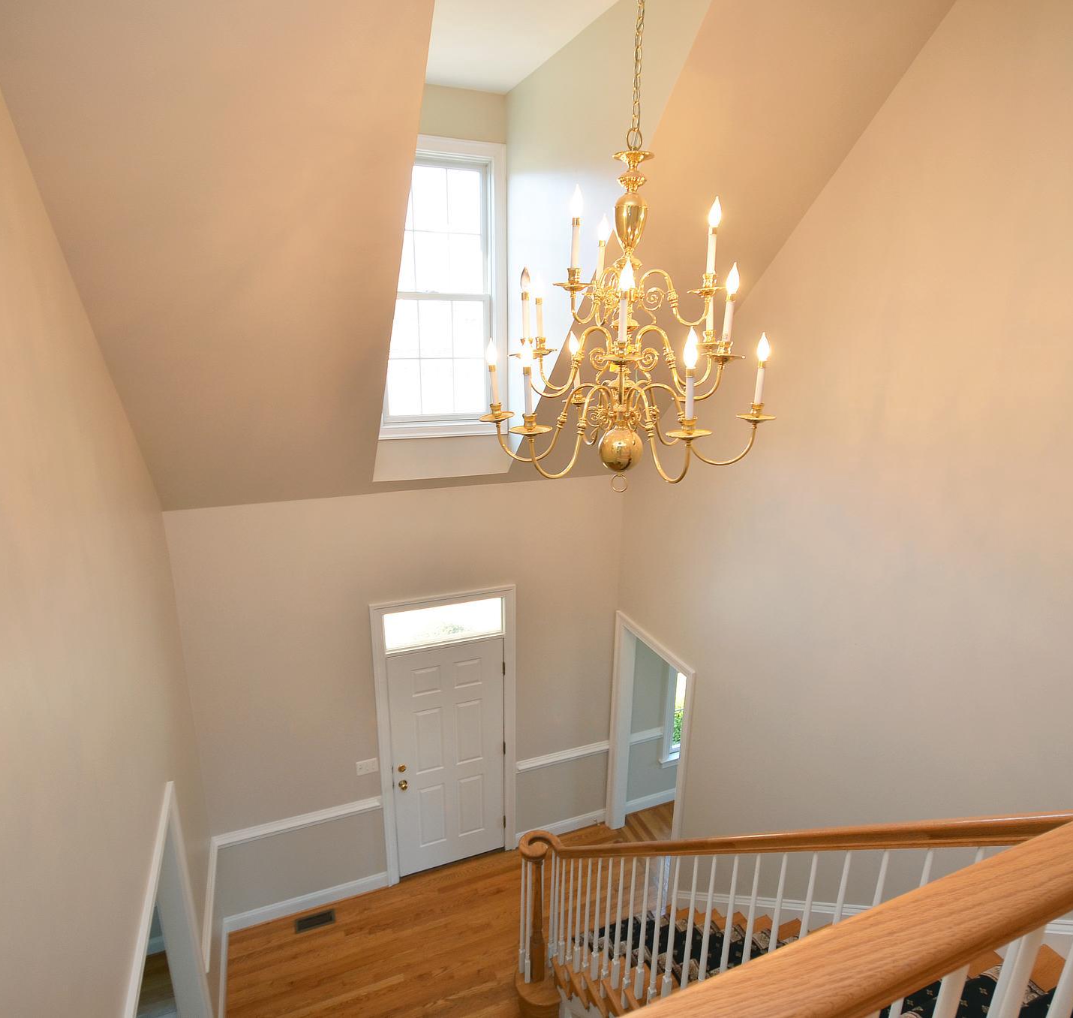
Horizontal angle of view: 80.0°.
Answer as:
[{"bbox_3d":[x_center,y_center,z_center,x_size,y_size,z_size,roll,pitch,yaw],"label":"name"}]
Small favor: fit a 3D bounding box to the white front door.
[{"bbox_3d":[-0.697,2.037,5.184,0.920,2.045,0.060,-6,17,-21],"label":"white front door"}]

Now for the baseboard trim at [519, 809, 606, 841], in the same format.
[{"bbox_3d":[0.234,2.889,5.791,0.883,0.135,0.018,-6,17,-21],"label":"baseboard trim"}]

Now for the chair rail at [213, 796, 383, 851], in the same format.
[{"bbox_3d":[-1.766,2.359,4.799,1.198,0.100,0.035,-6,17,-21],"label":"chair rail"}]

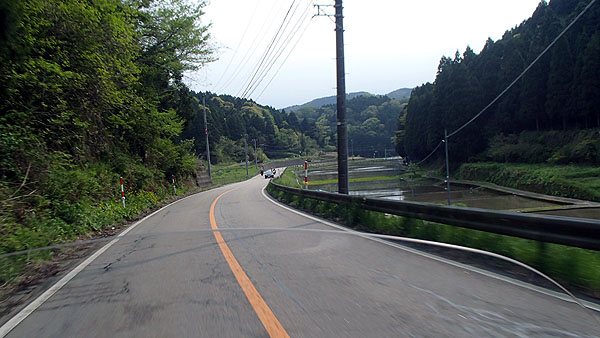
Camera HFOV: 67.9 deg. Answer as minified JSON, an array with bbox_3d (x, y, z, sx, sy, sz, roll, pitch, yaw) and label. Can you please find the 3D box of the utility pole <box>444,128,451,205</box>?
[{"bbox_3d":[12.459,-0.126,37.500,0.180,6.570,0.180,-2,0,0],"label":"utility pole"}]

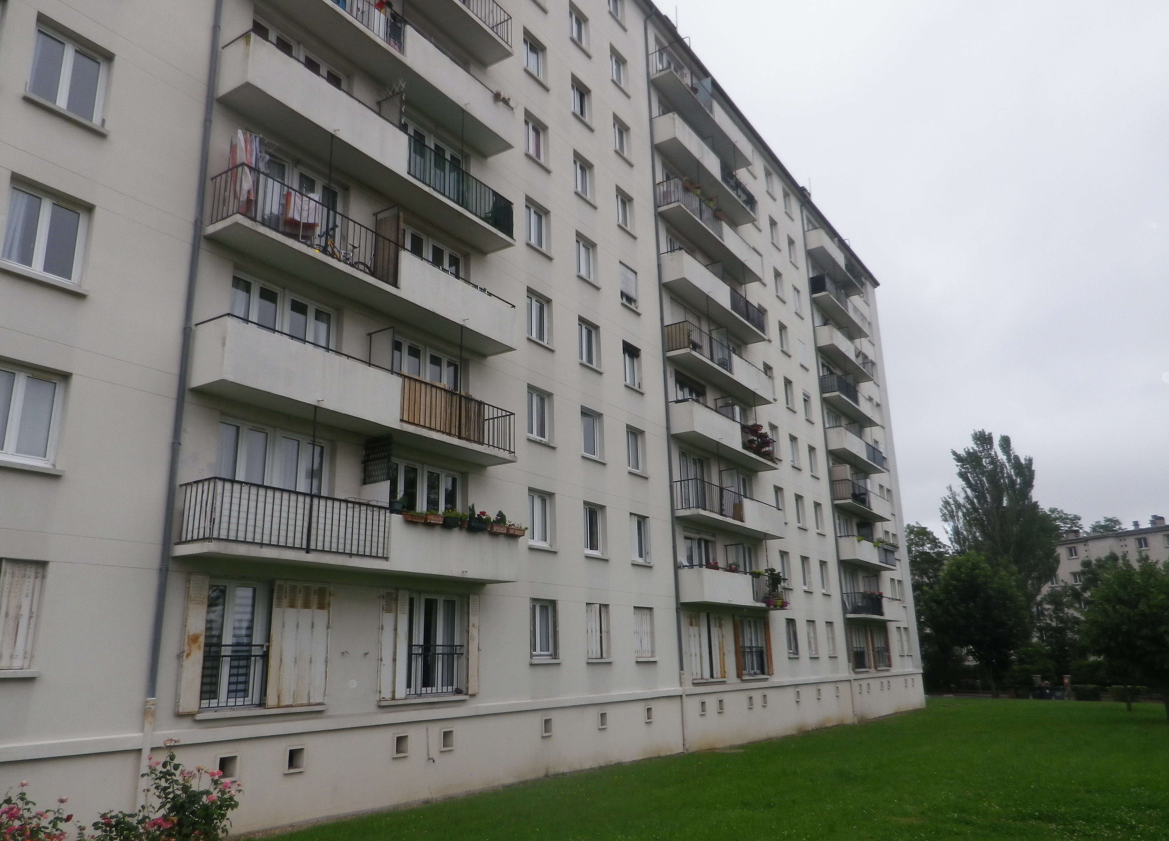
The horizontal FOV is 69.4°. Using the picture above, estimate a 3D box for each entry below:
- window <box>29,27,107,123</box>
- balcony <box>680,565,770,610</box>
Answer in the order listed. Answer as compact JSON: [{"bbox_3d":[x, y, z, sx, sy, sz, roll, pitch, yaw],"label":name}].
[{"bbox_3d":[-8.118,-5.404,13.235,0.142,1.395,1.183,-12,-19,32],"label":"window"},{"bbox_3d":[5.411,5.953,29.460,0.894,1.059,7.233,-12,-19,32],"label":"balcony"}]

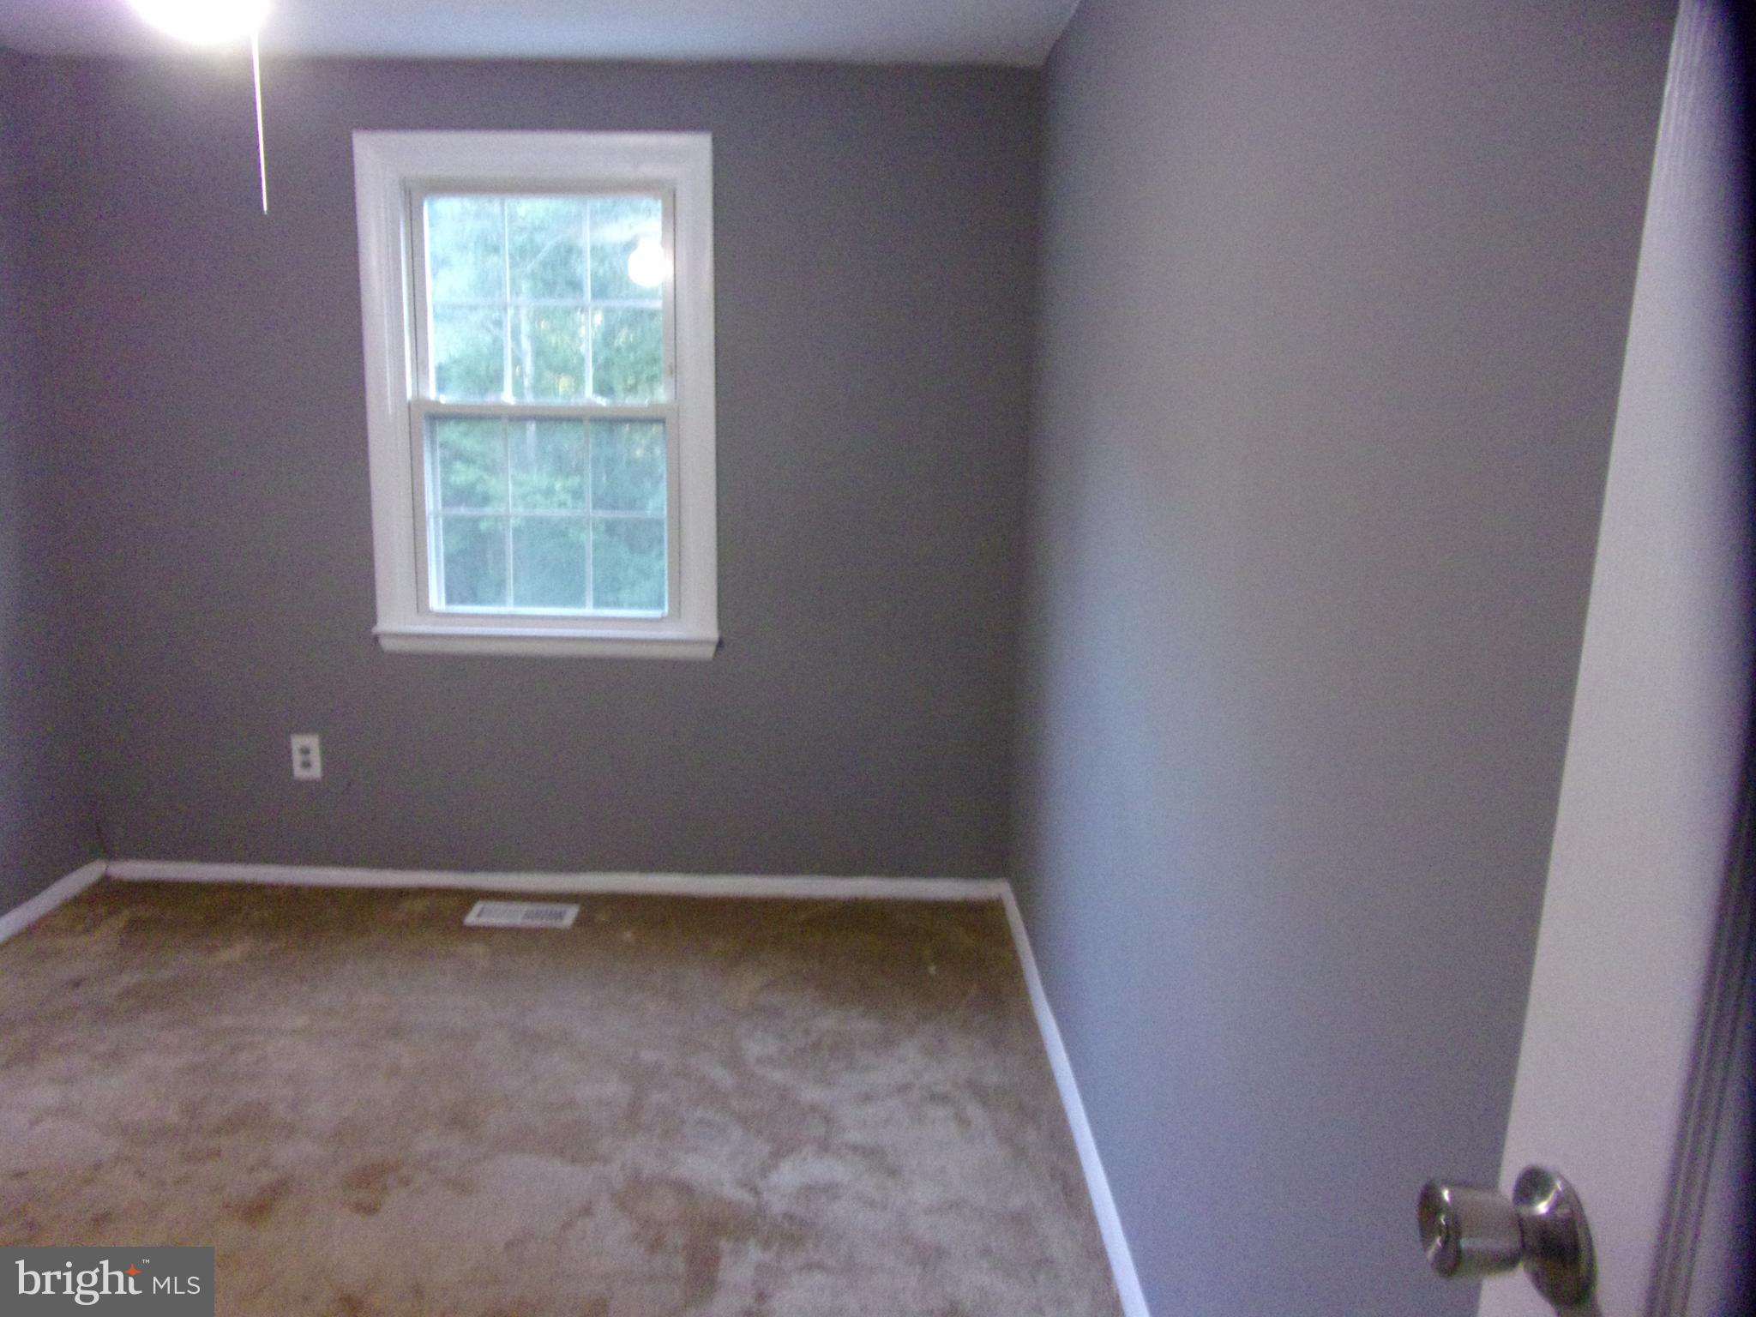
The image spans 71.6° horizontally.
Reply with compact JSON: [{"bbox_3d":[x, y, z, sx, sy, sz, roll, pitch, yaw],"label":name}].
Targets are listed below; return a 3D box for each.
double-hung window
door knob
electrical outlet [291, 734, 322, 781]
[{"bbox_3d":[-0.927,-0.697,3.369,0.960,1.400,0.110,1,12,0],"label":"double-hung window"},{"bbox_3d":[0.308,0.286,0.607,0.063,0.065,0.065,2,12,3],"label":"door knob"},{"bbox_3d":[-1.673,0.292,3.562,0.078,0.128,0.010,1,12,0],"label":"electrical outlet"}]

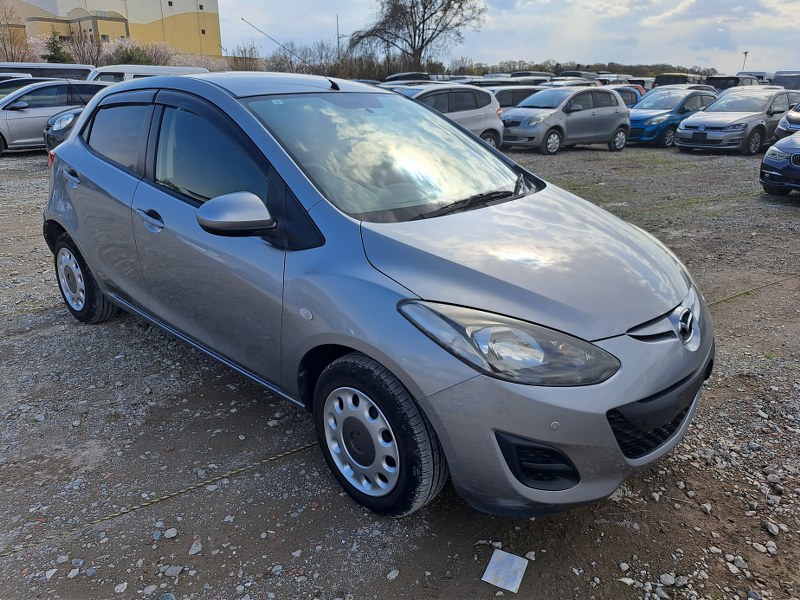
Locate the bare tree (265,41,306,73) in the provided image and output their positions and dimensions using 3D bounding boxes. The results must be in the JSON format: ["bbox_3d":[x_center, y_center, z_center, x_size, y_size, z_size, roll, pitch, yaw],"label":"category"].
[{"bbox_3d":[-9.247,-18.602,45.492,3.440,4.870,3.440,-3,21,-10],"label":"bare tree"}]

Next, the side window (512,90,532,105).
[{"bbox_3d":[3.596,-5.811,15.958,0.750,0.440,0.070,-5,22,-16],"label":"side window"}]

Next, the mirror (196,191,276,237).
[{"bbox_3d":[-0.557,-0.285,1.909,0.140,0.145,0.220,18,27,37],"label":"mirror"}]

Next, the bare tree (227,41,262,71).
[{"bbox_3d":[-12.368,-18.353,44.846,2.910,4.770,2.910,-4,22,-14],"label":"bare tree"}]

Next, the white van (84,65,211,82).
[{"bbox_3d":[-8.743,-6.854,18.844,4.500,1.950,1.690,-15,26,-36],"label":"white van"}]

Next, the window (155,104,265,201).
[{"bbox_3d":[-0.783,-0.573,2.270,0.870,0.460,0.060,18,10,37],"label":"window"}]

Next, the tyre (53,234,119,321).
[{"bbox_3d":[-1.962,-0.149,3.467,0.585,0.585,0.190,18,27,37],"label":"tyre"}]

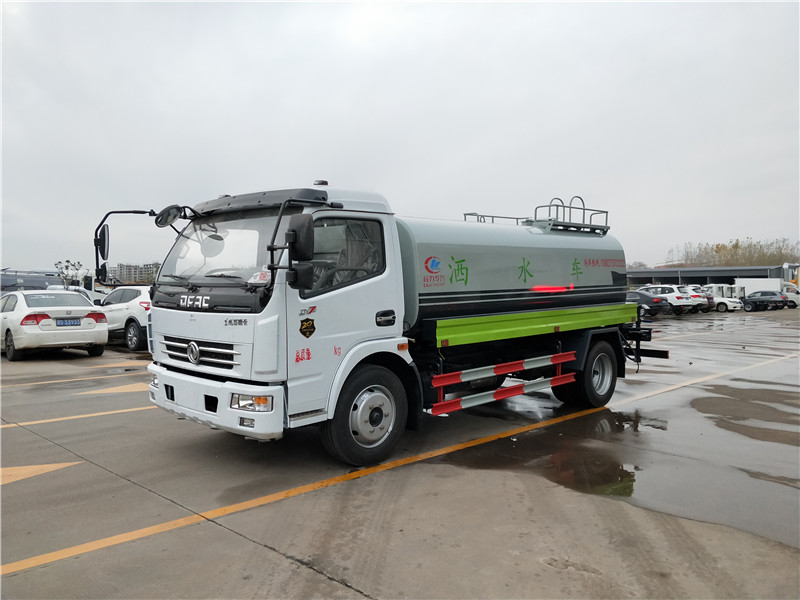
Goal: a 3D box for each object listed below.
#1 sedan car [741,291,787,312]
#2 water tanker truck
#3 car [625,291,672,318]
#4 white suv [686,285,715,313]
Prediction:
[{"bbox_3d":[30.850,-0.084,50.006,1.800,1.470,4.450,-1,1,-43],"label":"sedan car"},{"bbox_3d":[0.755,-0.012,7.218,7.200,2.780,2.420,-1,1,-44],"label":"water tanker truck"},{"bbox_3d":[13.463,0.178,34.239,1.800,1.460,4.650,-1,1,-43],"label":"car"},{"bbox_3d":[17.744,-0.009,38.065,1.840,1.710,4.600,-1,1,-43],"label":"white suv"}]

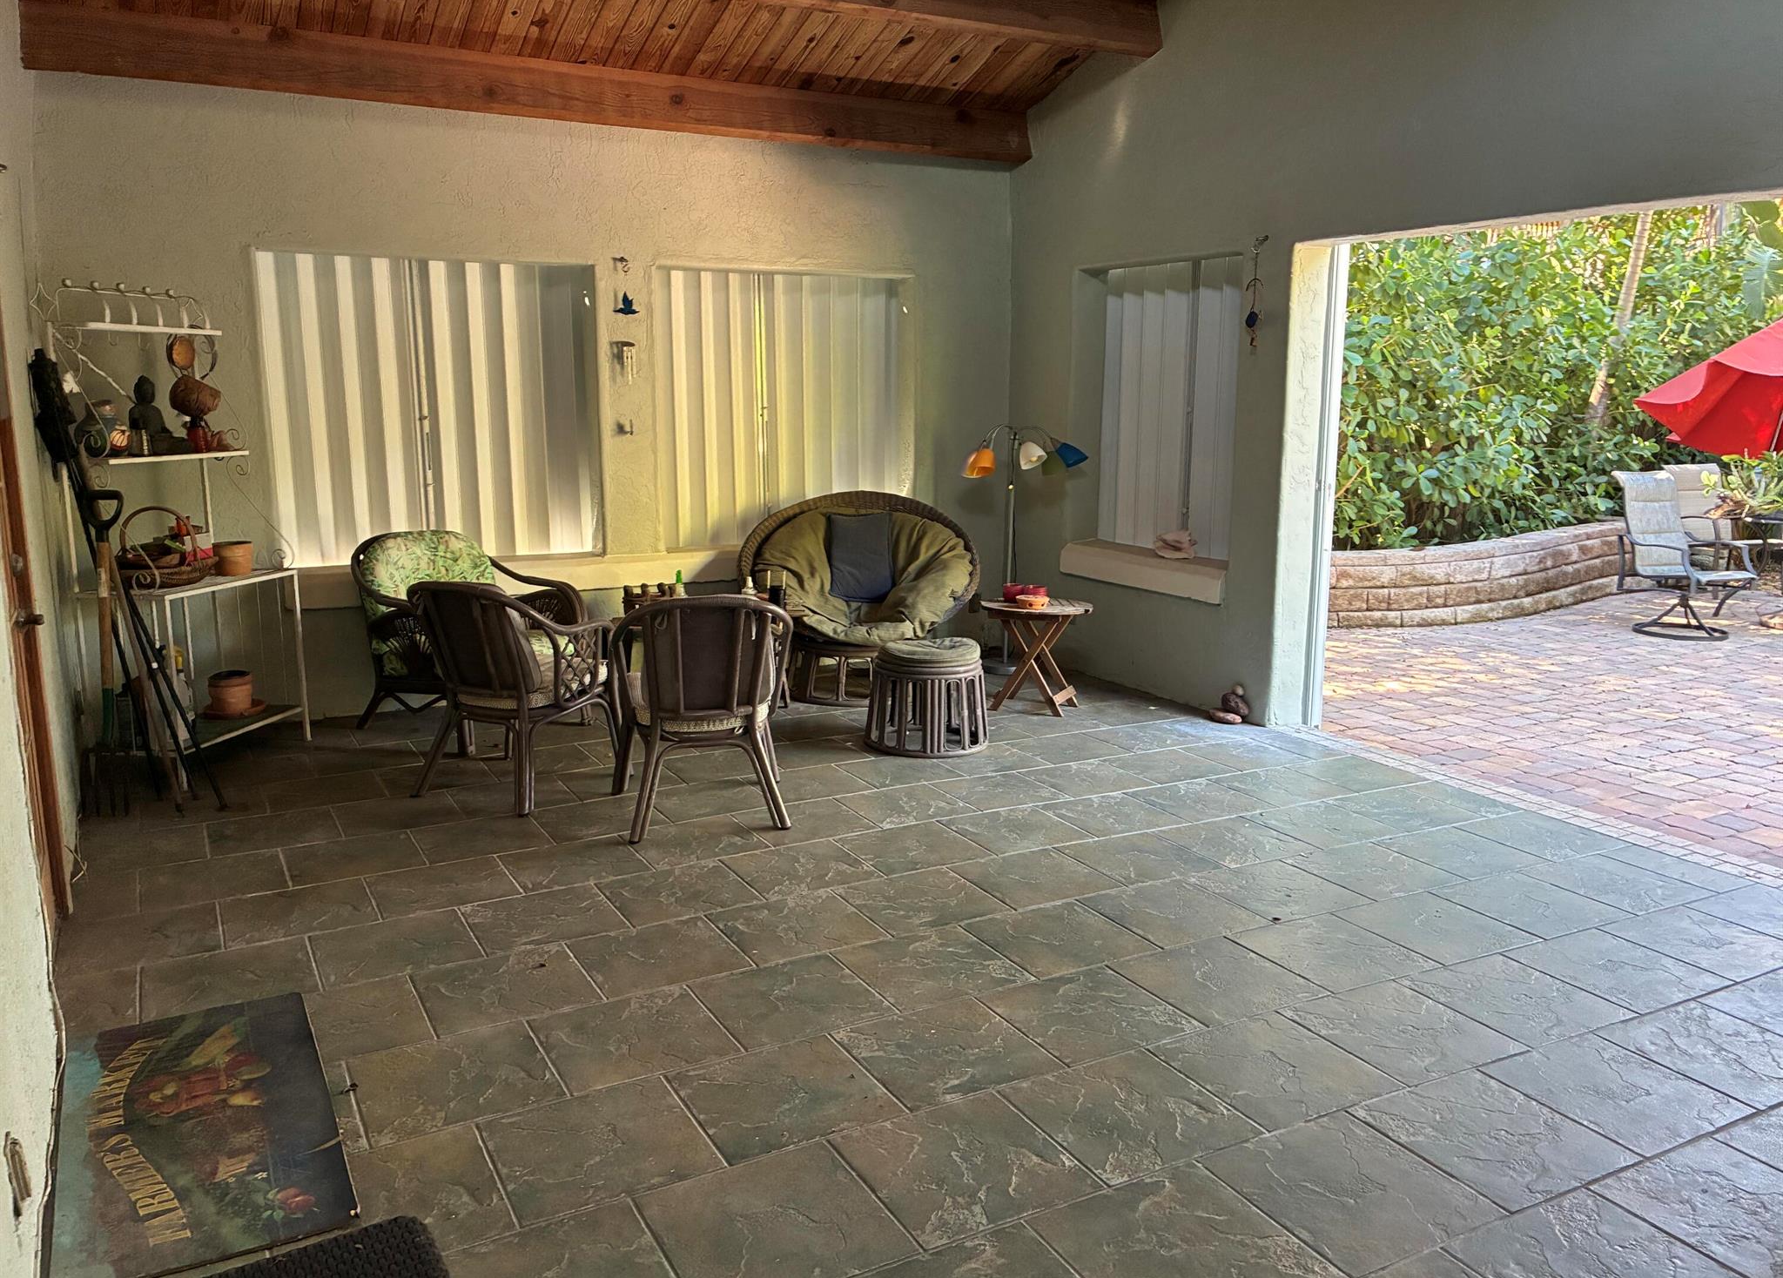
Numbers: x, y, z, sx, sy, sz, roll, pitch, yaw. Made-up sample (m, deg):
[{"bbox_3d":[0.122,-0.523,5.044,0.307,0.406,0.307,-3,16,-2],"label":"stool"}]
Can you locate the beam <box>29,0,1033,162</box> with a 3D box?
[{"bbox_3d":[-1.305,-2.499,6.168,4.570,0.240,0.170,-6,12,-28],"label":"beam"}]

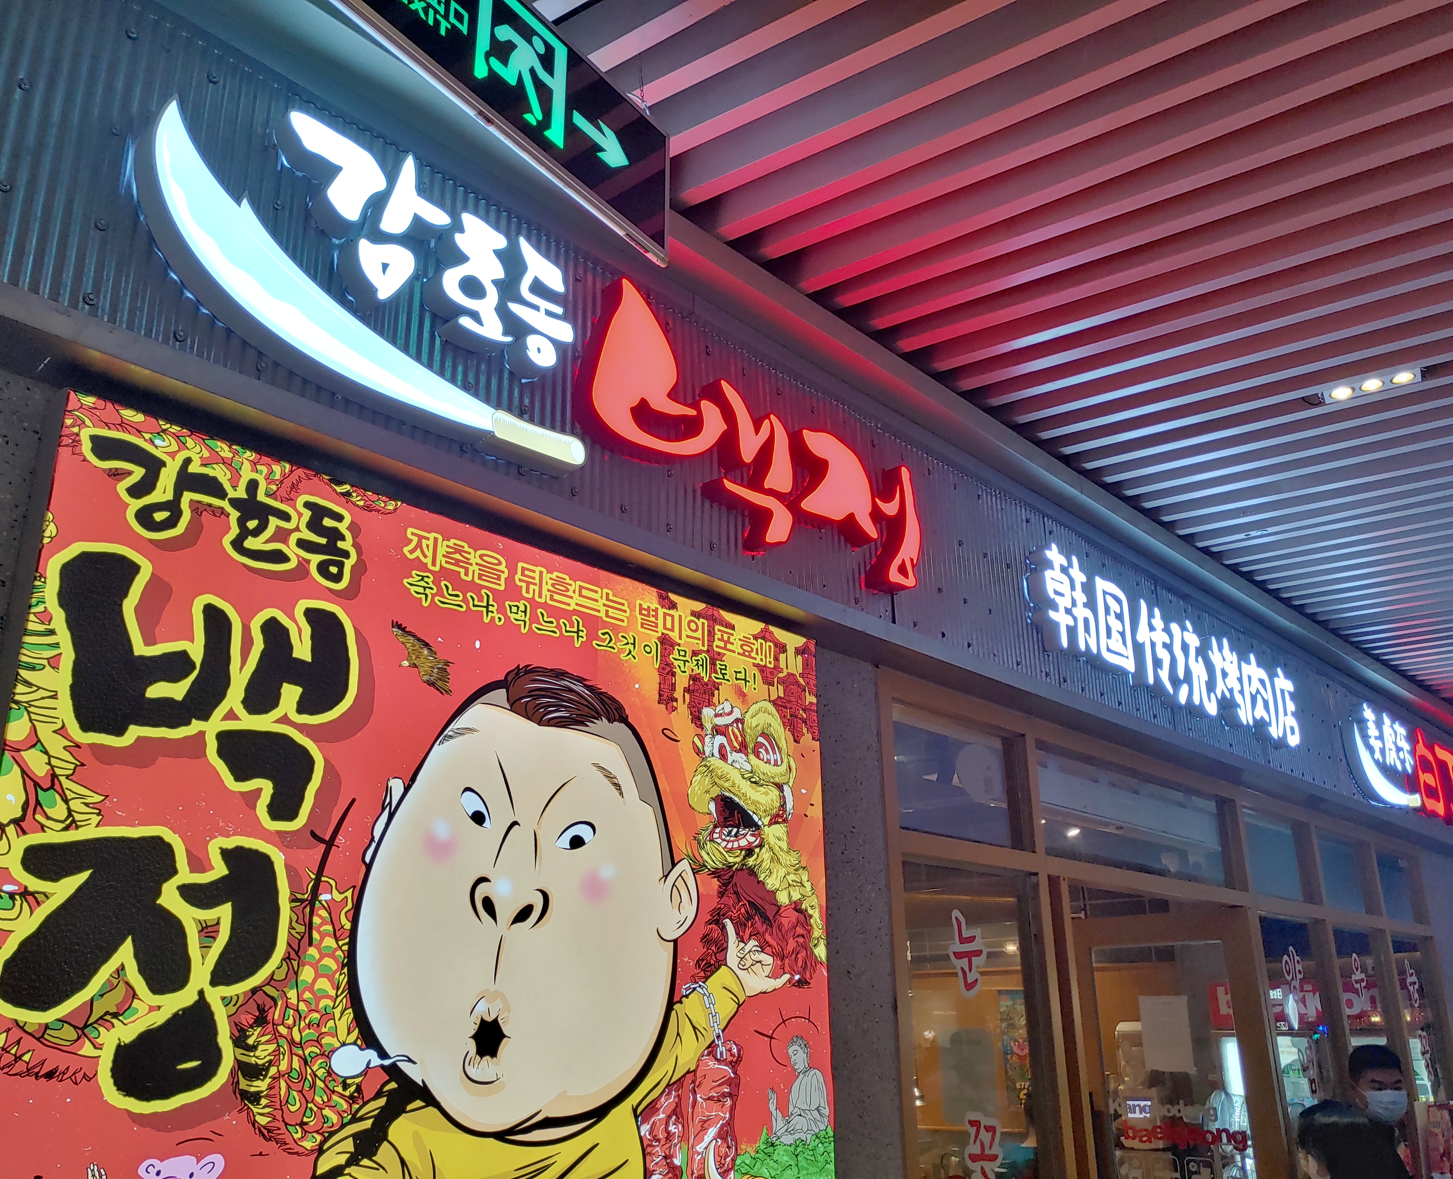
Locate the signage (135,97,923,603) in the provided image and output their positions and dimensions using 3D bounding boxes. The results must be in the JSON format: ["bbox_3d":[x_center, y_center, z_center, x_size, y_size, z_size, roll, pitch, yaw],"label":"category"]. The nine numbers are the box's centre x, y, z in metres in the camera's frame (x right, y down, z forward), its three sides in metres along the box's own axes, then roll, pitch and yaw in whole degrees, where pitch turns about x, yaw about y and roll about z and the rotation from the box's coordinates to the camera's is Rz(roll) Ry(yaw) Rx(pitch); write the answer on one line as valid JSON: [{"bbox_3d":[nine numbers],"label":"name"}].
[{"bbox_3d":[-0.206,-0.435,2.564,0.075,0.510,2.065,-17,-25,41],"label":"signage"}]

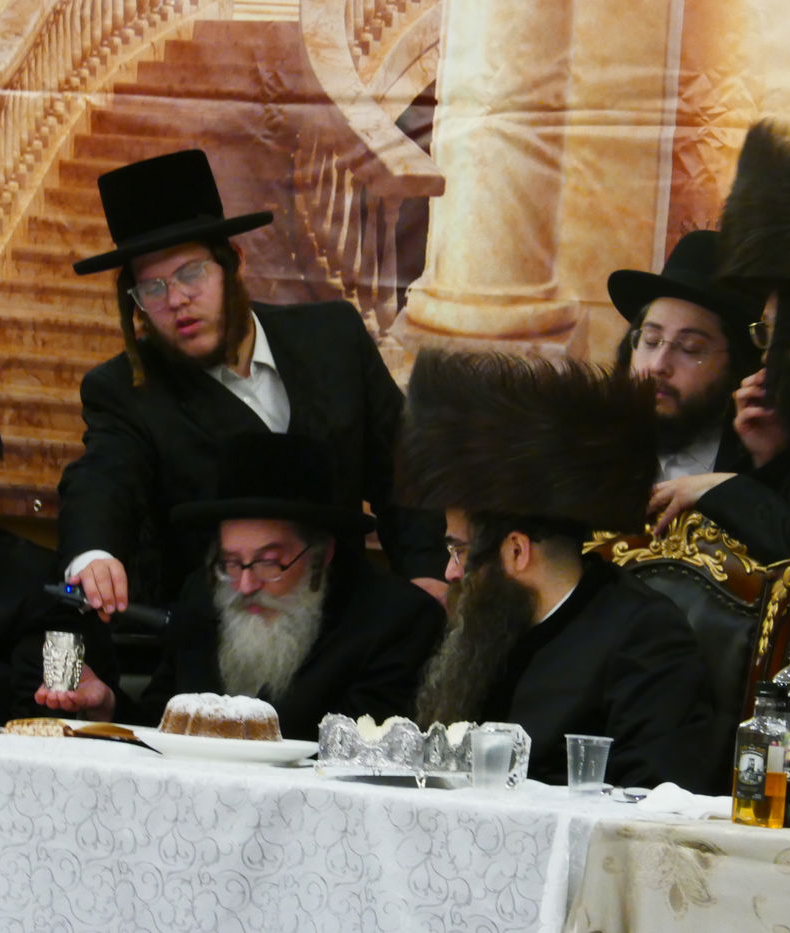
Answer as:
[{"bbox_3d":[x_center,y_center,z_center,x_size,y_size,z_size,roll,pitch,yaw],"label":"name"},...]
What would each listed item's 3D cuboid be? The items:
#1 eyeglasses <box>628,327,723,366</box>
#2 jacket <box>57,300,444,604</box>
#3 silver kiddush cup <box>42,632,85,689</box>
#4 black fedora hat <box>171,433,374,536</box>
[{"bbox_3d":[0.462,-0.192,15.650,0.140,0.045,0.140,10,0,27],"label":"eyeglasses"},{"bbox_3d":[-0.240,0.122,16.450,0.610,0.780,0.440,-2,8,9],"label":"jacket"},{"bbox_3d":[-0.542,0.318,15.900,0.068,0.094,0.068,3,2,0],"label":"silver kiddush cup"},{"bbox_3d":[-0.200,0.025,15.800,0.320,0.155,0.350,3,5,0],"label":"black fedora hat"}]

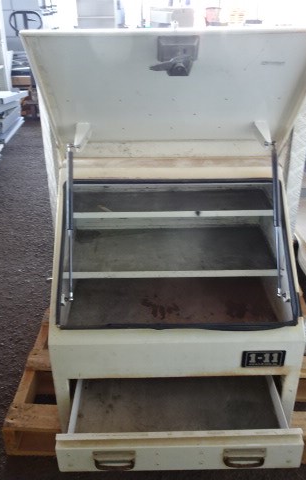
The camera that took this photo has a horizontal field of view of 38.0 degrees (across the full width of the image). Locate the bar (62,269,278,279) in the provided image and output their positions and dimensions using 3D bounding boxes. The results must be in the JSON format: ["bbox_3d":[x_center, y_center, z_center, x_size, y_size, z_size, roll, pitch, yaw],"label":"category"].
[{"bbox_3d":[0.053,0.101,1.340,0.652,0.023,0.020,-1,28,0],"label":"bar"}]

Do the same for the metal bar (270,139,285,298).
[{"bbox_3d":[0.361,-0.062,1.295,0.022,0.457,0.022,-2,-1,1],"label":"metal bar"}]

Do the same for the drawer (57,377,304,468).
[{"bbox_3d":[0.077,0.510,1.427,0.690,0.130,0.450,-1,28,-1],"label":"drawer"}]

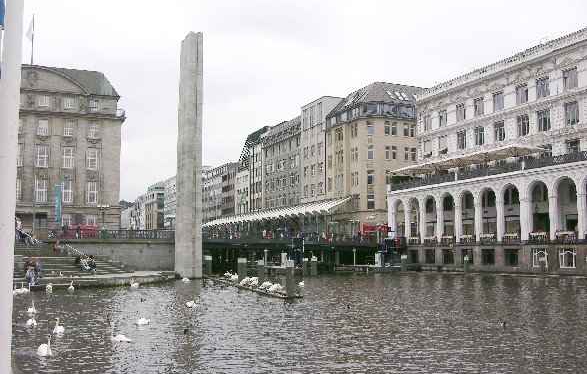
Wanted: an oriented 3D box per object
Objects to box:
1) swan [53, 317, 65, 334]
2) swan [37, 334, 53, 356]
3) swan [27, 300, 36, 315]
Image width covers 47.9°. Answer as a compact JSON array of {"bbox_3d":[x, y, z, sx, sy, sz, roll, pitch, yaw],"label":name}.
[{"bbox_3d":[-8.567,5.027,24.214,0.390,0.580,0.800,0,-5,5],"label":"swan"},{"bbox_3d":[-7.250,4.571,19.323,0.400,0.640,0.820,4,-6,-40],"label":"swan"},{"bbox_3d":[-12.203,5.572,30.886,0.390,0.650,0.820,4,-6,-39],"label":"swan"}]

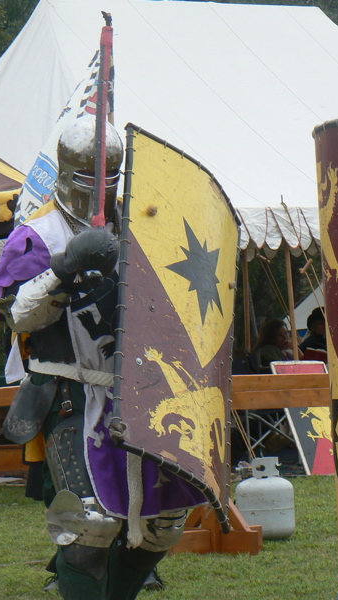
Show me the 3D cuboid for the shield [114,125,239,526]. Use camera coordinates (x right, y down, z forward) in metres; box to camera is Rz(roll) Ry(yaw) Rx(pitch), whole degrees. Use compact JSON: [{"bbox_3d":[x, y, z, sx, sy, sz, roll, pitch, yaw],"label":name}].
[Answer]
[{"bbox_3d":[0.068,0.079,10.980,0.116,1.194,0.682,-17,-37,28],"label":"shield"}]

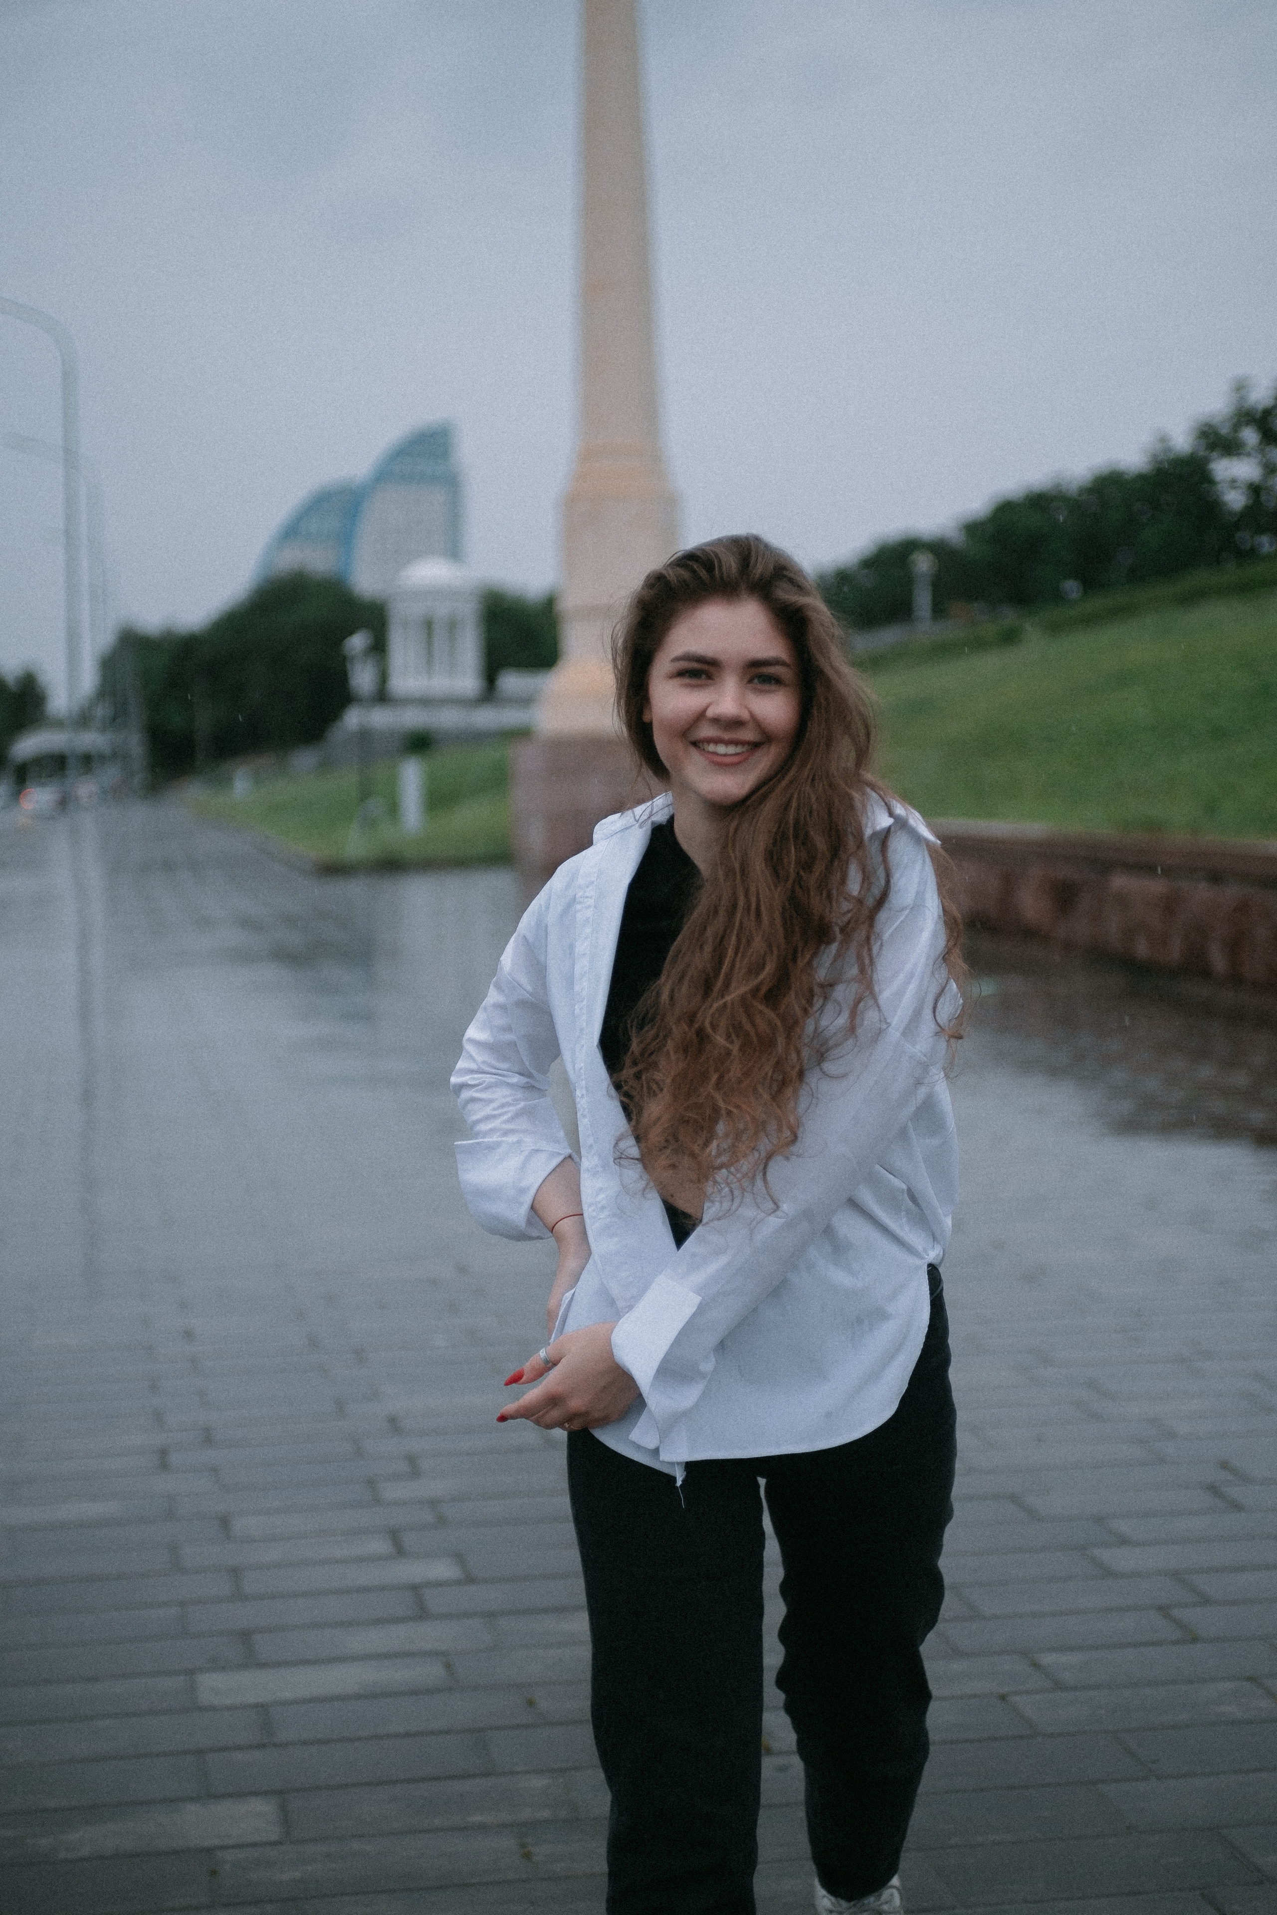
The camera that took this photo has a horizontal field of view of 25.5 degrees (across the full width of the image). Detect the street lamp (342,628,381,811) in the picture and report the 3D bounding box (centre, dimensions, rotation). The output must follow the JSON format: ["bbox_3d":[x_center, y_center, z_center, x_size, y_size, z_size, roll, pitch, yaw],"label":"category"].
[{"bbox_3d":[-4.911,-4.179,50.000,0.620,3.250,0.620,-1,4,-6],"label":"street lamp"}]

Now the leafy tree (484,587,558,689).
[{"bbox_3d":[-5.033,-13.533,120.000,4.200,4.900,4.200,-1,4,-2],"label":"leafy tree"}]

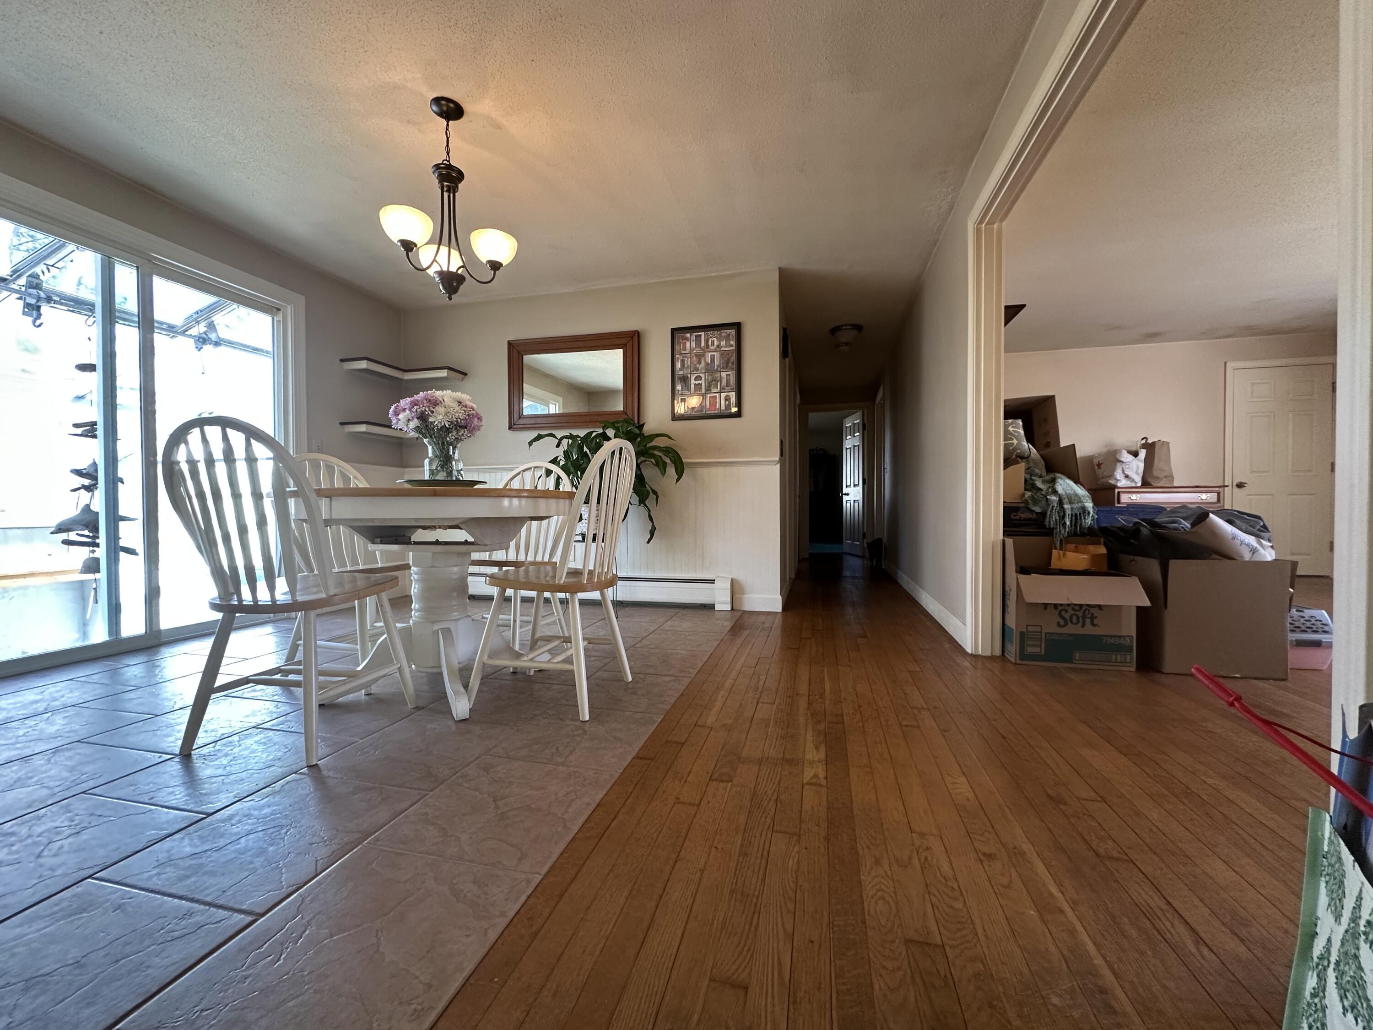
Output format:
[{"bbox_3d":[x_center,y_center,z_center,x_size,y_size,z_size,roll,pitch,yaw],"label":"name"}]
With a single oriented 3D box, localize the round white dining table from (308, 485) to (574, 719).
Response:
[{"bbox_3d":[-0.942,0.287,2.162,1.070,0.757,1.070,0,1,0],"label":"round white dining table"}]

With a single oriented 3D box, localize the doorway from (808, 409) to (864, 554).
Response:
[{"bbox_3d":[1.993,-0.415,7.476,0.750,1.970,0.130,0,1,13],"label":"doorway"}]

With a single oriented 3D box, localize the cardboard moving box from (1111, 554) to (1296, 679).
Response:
[{"bbox_3d":[2.229,0.412,2.434,0.455,0.466,0.420,0,1,13],"label":"cardboard moving box"}]

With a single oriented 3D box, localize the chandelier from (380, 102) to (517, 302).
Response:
[{"bbox_3d":[-0.913,-1.205,2.133,0.470,0.740,0.470,0,1,13],"label":"chandelier"}]

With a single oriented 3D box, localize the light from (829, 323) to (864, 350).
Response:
[{"bbox_3d":[1.412,-1.550,4.892,0.285,0.185,0.285,0,1,13],"label":"light"}]

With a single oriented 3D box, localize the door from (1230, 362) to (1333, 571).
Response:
[{"bbox_3d":[5.804,-0.428,5.441,0.800,2.050,0.050,0,1,13],"label":"door"}]

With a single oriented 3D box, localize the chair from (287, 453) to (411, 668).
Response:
[{"bbox_3d":[-1.365,0.199,2.326,0.530,0.930,0.450,0,1,13],"label":"chair"}]

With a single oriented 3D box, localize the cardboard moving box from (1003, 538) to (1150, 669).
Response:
[{"bbox_3d":[1.681,0.382,2.457,0.450,0.530,0.430,0,1,16],"label":"cardboard moving box"}]

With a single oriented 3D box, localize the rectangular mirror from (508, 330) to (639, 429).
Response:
[{"bbox_3d":[-0.802,-0.933,3.932,0.985,0.650,0.040,0,1,13],"label":"rectangular mirror"}]

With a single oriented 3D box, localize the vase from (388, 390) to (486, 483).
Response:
[{"bbox_3d":[-0.929,-0.283,2.060,0.350,0.370,0.350,0,1,13],"label":"vase"}]

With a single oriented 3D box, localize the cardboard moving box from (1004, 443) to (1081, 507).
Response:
[{"bbox_3d":[2.166,-0.240,3.416,0.320,0.340,0.420,0,1,13],"label":"cardboard moving box"}]

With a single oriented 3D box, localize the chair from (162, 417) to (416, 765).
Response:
[{"bbox_3d":[-1.181,0.201,1.717,0.455,0.932,0.515,0,1,9],"label":"chair"}]

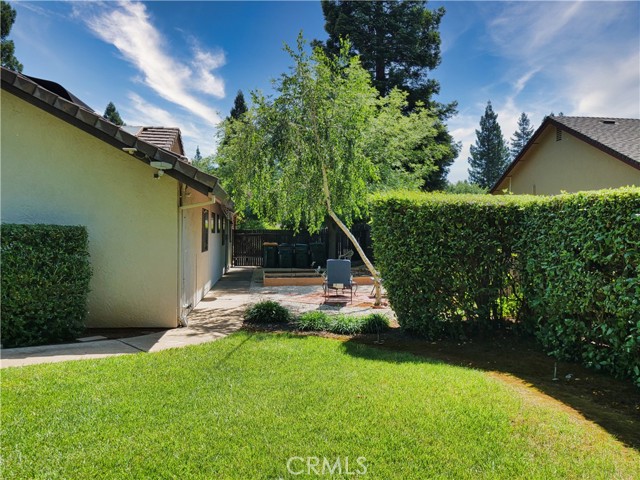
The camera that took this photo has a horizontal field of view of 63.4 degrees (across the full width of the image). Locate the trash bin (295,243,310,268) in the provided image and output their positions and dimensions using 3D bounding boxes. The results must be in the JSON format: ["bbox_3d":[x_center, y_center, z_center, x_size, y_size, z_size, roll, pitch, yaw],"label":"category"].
[{"bbox_3d":[-0.778,0.677,22.488,0.650,1.090,0.780,0,1,-6],"label":"trash bin"}]

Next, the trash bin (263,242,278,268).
[{"bbox_3d":[-2.115,0.680,22.350,0.650,1.090,0.780,0,1,-6],"label":"trash bin"}]

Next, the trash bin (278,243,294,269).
[{"bbox_3d":[-1.451,0.679,22.419,0.650,1.090,0.780,0,1,-6],"label":"trash bin"}]

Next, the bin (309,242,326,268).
[{"bbox_3d":[-0.083,0.676,22.560,0.680,1.090,0.780,0,1,-6],"label":"bin"}]

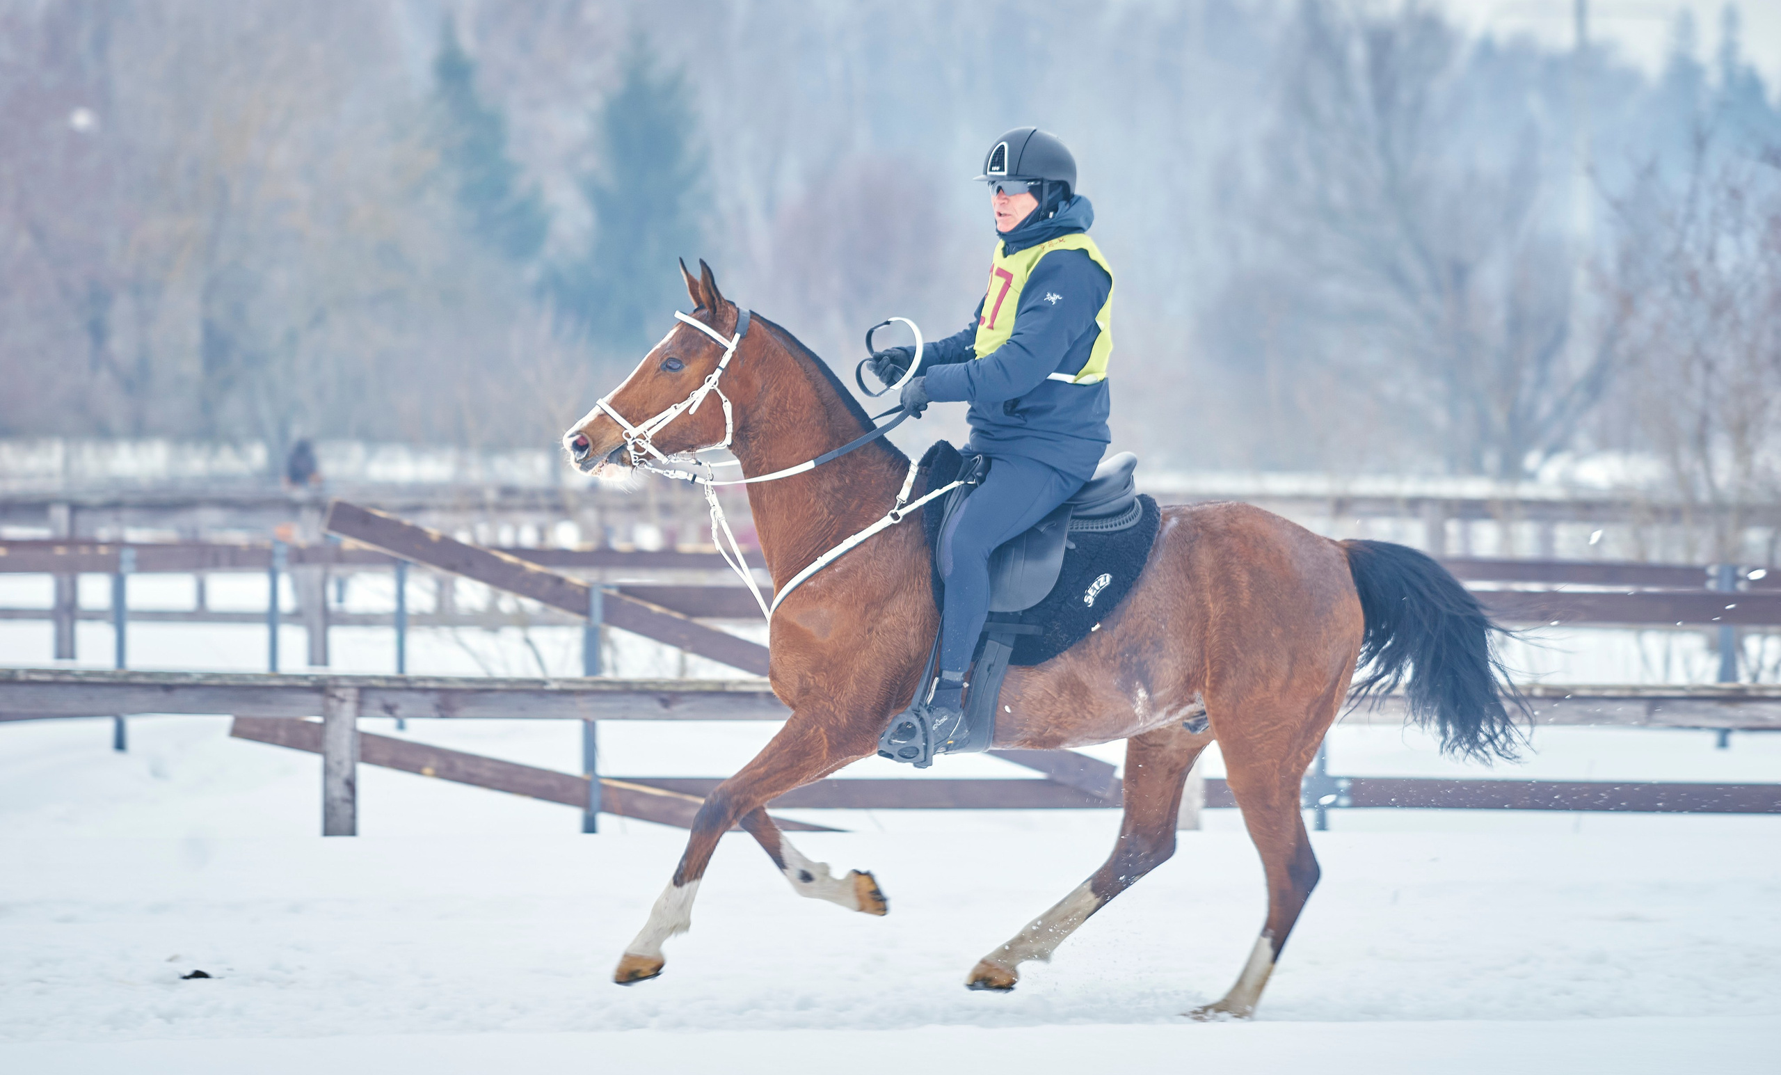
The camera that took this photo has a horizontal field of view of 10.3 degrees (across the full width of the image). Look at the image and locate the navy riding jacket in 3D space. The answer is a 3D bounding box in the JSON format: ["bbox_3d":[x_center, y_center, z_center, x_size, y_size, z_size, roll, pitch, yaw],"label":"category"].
[{"bbox_3d":[0.322,-0.516,25.700,0.500,0.740,0.550,0,1,-17],"label":"navy riding jacket"}]

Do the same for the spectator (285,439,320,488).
[{"bbox_3d":[-8.913,-0.622,150.000,0.550,1.750,0.400,0,1,-5],"label":"spectator"}]

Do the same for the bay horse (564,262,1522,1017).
[{"bbox_3d":[0.396,0.264,25.700,2.490,1.960,0.600,0,1,-8],"label":"bay horse"}]

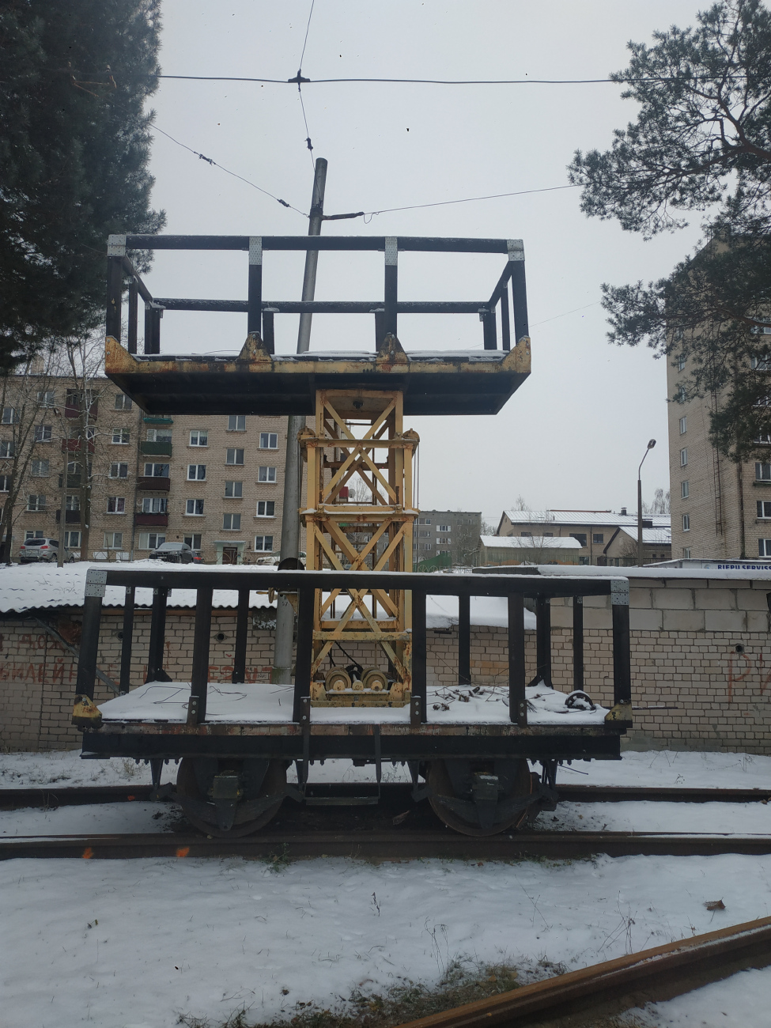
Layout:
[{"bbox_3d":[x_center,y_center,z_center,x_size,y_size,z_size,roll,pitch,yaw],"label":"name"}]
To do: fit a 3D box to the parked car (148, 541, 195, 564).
[{"bbox_3d":[-14.842,2.926,49.585,1.920,1.660,4.820,2,-7,-2],"label":"parked car"}]

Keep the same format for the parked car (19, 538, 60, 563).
[{"bbox_3d":[-23.320,2.759,49.581,1.890,1.760,4.680,2,-7,-2],"label":"parked car"}]

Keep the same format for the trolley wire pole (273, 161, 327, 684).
[{"bbox_3d":[-1.156,-0.957,9.696,0.250,8.360,0.250,3,-7,0],"label":"trolley wire pole"}]

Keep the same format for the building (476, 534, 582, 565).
[{"bbox_3d":[12.214,3.861,61.240,8.000,3.800,5.400,1,-7,0],"label":"building"}]

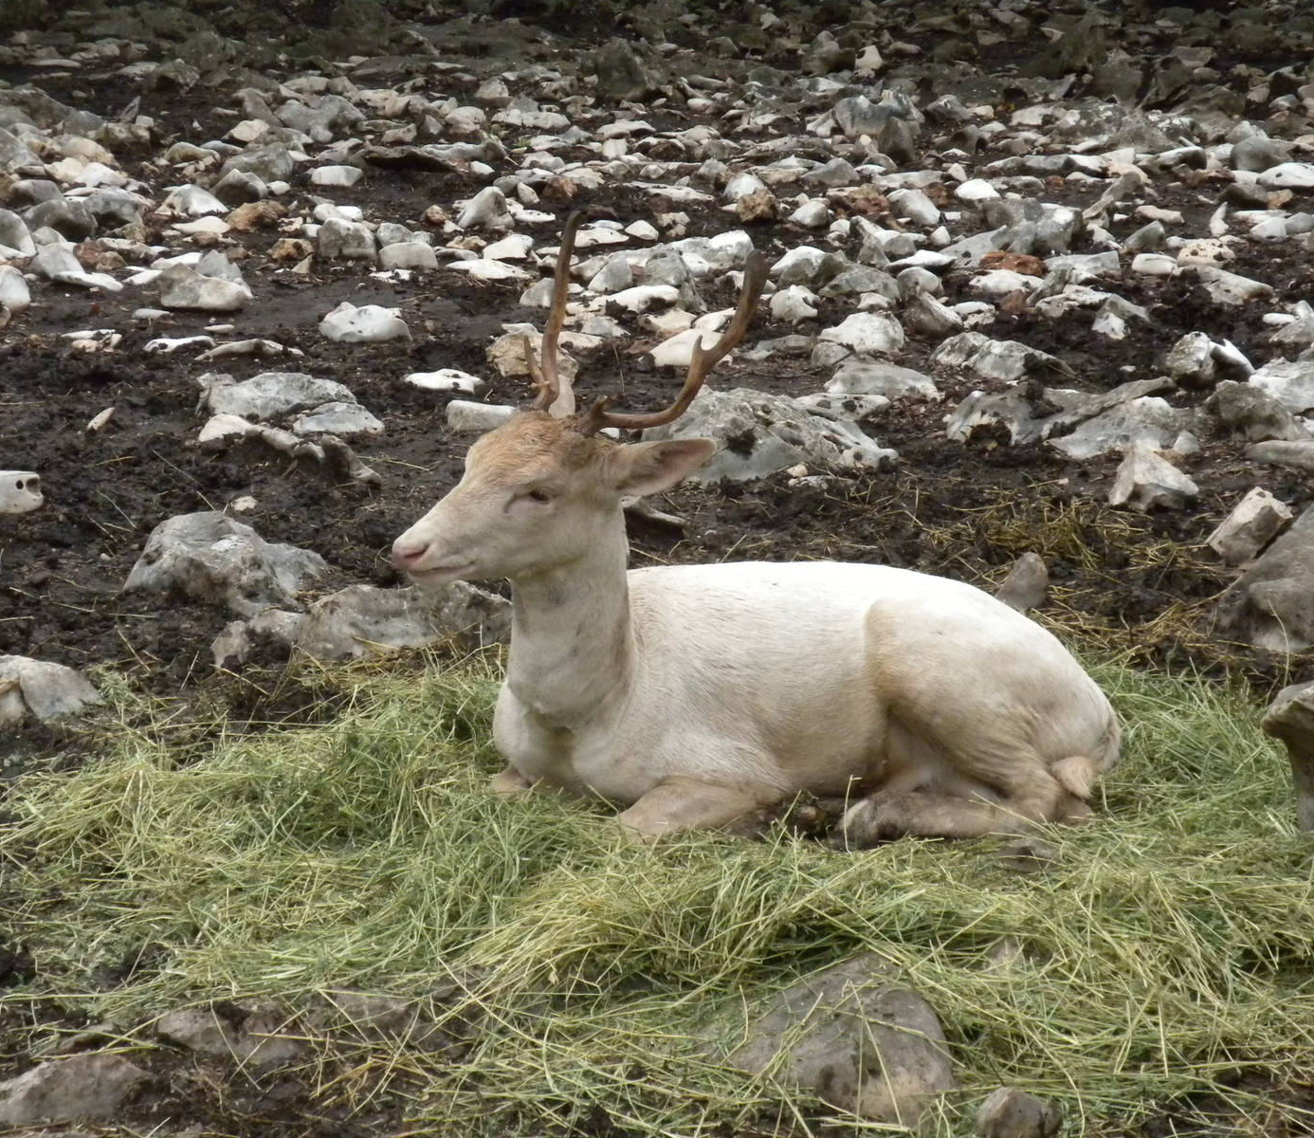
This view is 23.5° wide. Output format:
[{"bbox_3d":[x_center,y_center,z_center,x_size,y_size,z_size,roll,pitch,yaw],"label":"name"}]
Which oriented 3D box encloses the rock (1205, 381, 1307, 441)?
[{"bbox_3d":[1.247,-0.329,6.567,0.201,0.112,0.160,0,14,0],"label":"rock"}]

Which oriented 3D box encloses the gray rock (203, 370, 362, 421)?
[{"bbox_3d":[-0.818,-0.377,6.820,0.339,0.084,0.204,0,14,0],"label":"gray rock"}]

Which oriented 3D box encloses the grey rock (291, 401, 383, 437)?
[{"bbox_3d":[-0.734,-0.344,7.235,0.209,0.062,0.136,0,13,0],"label":"grey rock"}]

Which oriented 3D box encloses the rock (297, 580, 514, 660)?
[{"bbox_3d":[-0.445,0.095,5.654,0.417,0.130,0.260,-1,14,-5],"label":"rock"}]

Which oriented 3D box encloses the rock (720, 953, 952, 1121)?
[{"bbox_3d":[0.216,0.553,3.711,0.280,0.204,0.220,1,14,3],"label":"rock"}]

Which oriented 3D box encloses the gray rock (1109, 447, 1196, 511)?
[{"bbox_3d":[1.062,-0.194,6.754,0.193,0.142,0.150,2,14,9],"label":"gray rock"}]

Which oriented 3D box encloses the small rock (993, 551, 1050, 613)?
[{"bbox_3d":[0.658,0.027,5.691,0.100,0.099,0.080,0,13,0],"label":"small rock"}]

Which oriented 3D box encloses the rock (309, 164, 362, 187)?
[{"bbox_3d":[-1.242,-1.521,12.197,0.206,0.086,0.150,-1,14,-6],"label":"rock"}]

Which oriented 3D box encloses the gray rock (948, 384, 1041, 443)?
[{"bbox_3d":[0.797,-0.364,7.459,0.224,0.136,0.190,1,14,6],"label":"gray rock"}]

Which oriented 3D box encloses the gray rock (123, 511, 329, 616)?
[{"bbox_3d":[-0.786,-0.009,5.759,0.376,0.145,0.282,0,13,0],"label":"gray rock"}]

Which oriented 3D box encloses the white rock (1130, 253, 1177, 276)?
[{"bbox_3d":[1.572,-0.963,9.975,0.150,0.070,0.120,2,14,9],"label":"white rock"}]

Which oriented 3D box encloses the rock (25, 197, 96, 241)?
[{"bbox_3d":[-2.034,-1.192,10.755,0.242,0.149,0.190,-3,14,-10],"label":"rock"}]

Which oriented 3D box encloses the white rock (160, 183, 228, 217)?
[{"bbox_3d":[-1.455,-1.157,9.917,0.207,0.093,0.156,0,14,0],"label":"white rock"}]

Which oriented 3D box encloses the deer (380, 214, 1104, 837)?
[{"bbox_3d":[0.132,-0.077,4.155,1.070,0.780,0.440,-9,17,-32],"label":"deer"}]

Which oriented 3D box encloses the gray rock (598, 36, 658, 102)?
[{"bbox_3d":[-0.145,-2.445,15.480,0.308,0.315,0.260,0,14,-1],"label":"gray rock"}]

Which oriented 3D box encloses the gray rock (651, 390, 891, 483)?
[{"bbox_3d":[0.247,-0.290,6.858,0.549,0.154,0.357,0,13,0],"label":"gray rock"}]

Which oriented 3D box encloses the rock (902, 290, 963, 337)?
[{"bbox_3d":[0.745,-0.689,8.508,0.163,0.112,0.139,0,13,0],"label":"rock"}]

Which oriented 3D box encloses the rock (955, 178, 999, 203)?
[{"bbox_3d":[1.038,-1.226,10.234,0.142,0.073,0.113,0,14,0],"label":"rock"}]

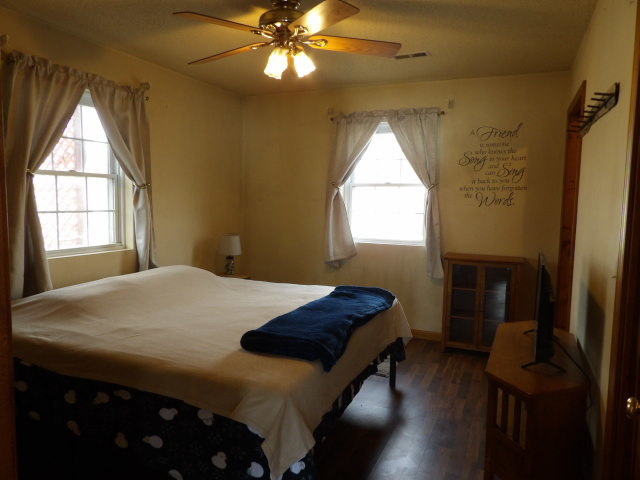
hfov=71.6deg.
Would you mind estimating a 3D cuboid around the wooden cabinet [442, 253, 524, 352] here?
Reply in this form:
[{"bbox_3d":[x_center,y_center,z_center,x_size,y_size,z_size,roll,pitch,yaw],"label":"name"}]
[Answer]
[{"bbox_3d":[1.421,0.576,3.893,0.644,0.866,0.285,3,5,24],"label":"wooden cabinet"}]

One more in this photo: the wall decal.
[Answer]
[{"bbox_3d":[1.526,-0.653,3.940,0.610,0.740,0.010,3,5,24],"label":"wall decal"}]

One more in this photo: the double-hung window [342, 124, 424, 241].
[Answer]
[{"bbox_3d":[0.636,-0.553,4.382,0.860,1.190,0.090,3,5,24],"label":"double-hung window"}]

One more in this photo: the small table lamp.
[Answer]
[{"bbox_3d":[-0.900,0.144,4.460,0.232,0.410,0.232,1,5,0],"label":"small table lamp"}]

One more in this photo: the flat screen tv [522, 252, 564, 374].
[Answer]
[{"bbox_3d":[1.176,0.341,2.342,0.180,0.490,0.720,3,6,26],"label":"flat screen tv"}]

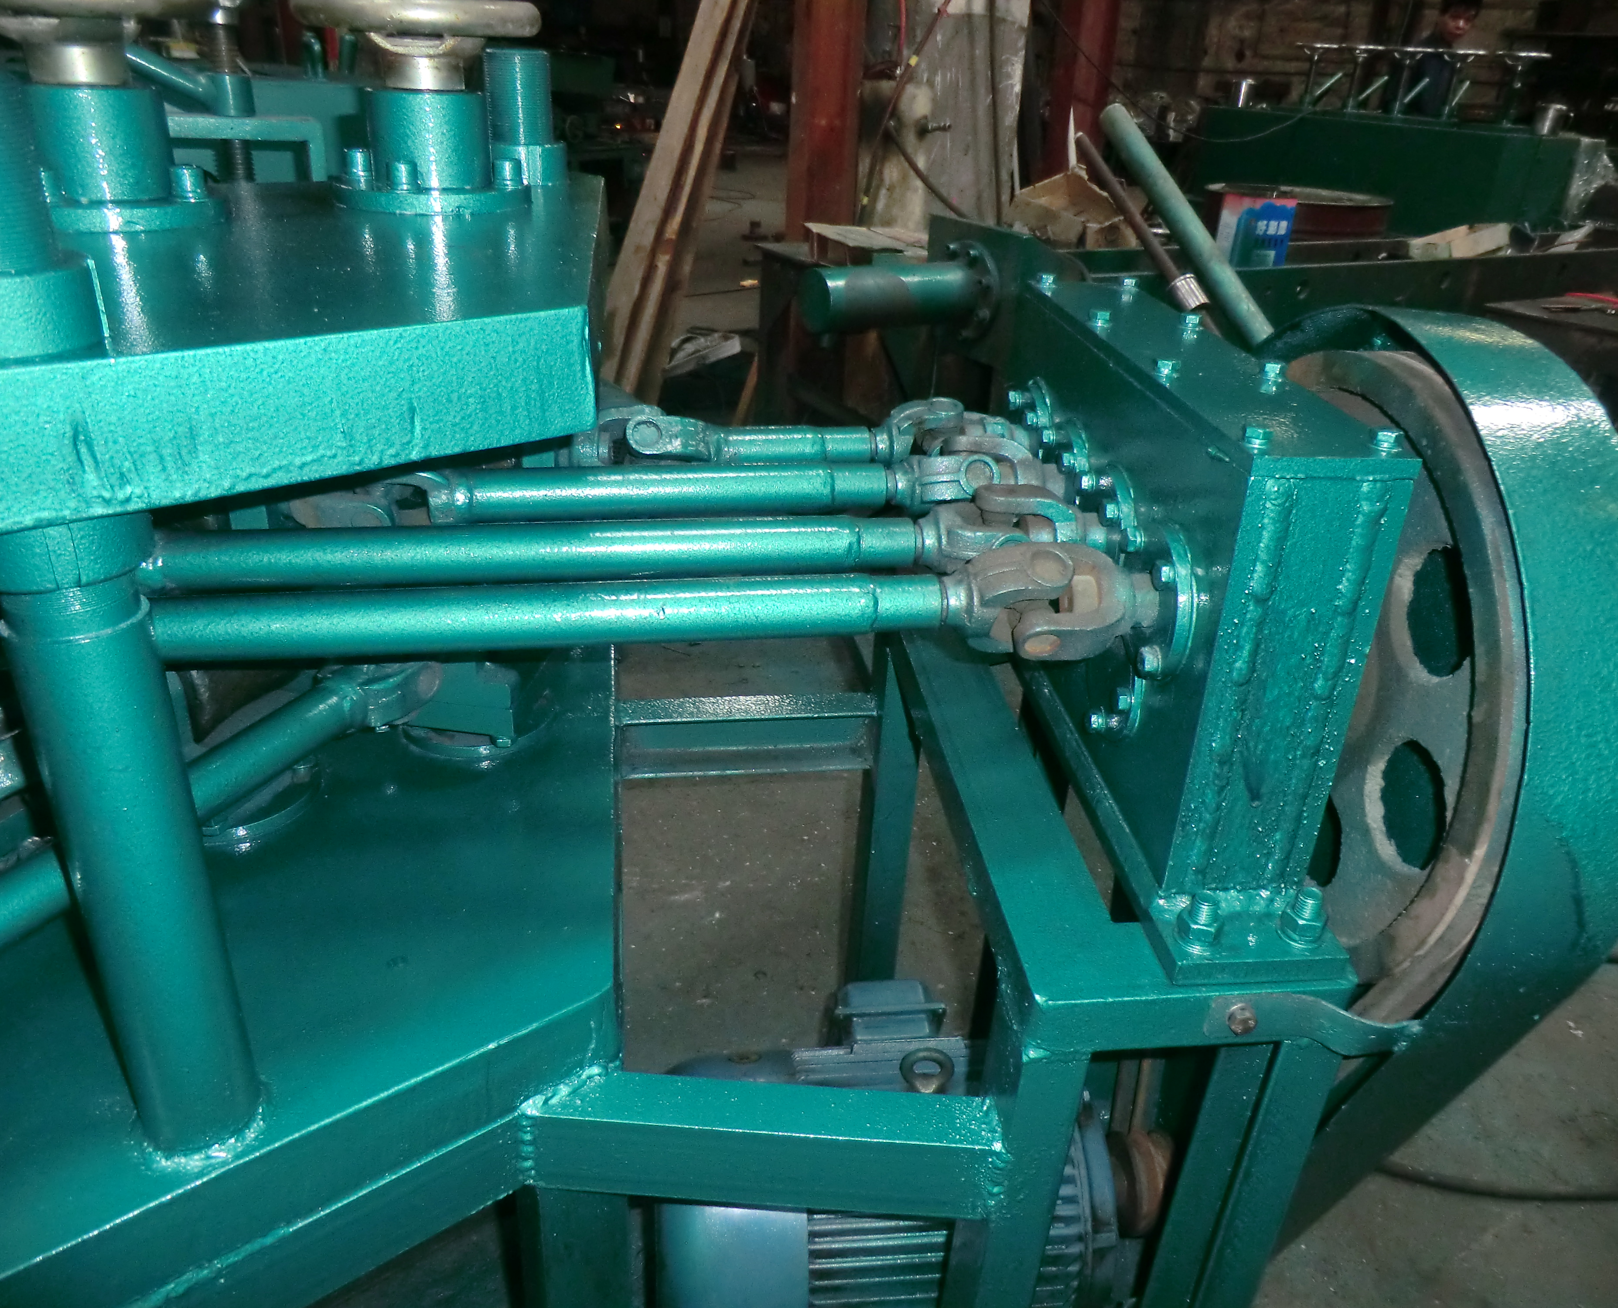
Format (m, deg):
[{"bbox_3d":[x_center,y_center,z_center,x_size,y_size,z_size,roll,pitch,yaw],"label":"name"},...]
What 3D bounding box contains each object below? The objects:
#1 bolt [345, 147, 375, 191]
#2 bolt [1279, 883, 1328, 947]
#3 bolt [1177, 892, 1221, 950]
[{"bbox_3d":[-0.315,-0.339,0.841,0.017,0.019,0.017,0,28,-6],"label":"bolt"},{"bbox_3d":[0.305,0.158,0.738,0.028,0.030,0.028,0,28,-6],"label":"bolt"},{"bbox_3d":[0.238,0.159,0.730,0.028,0.030,0.028,0,28,-6],"label":"bolt"}]

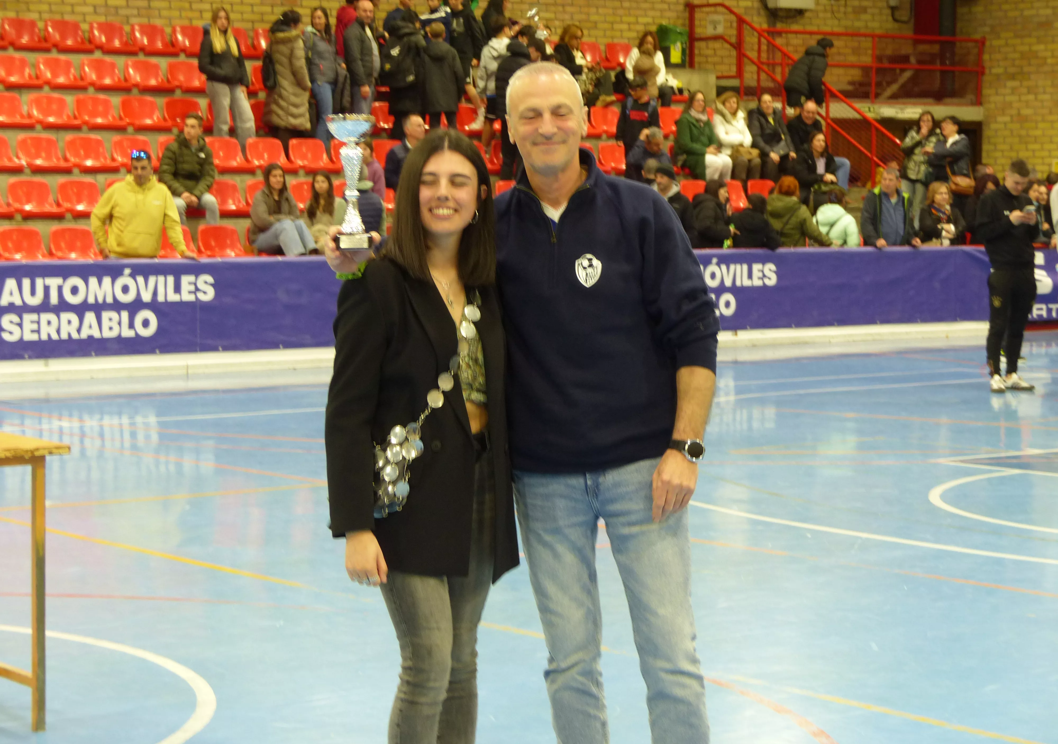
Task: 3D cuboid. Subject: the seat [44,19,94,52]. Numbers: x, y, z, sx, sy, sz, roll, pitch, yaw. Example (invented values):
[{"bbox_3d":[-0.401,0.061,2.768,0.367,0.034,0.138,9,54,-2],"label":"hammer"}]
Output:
[{"bbox_3d":[-4.660,-3.395,26.629,0.421,0.328,0.382,-3,5,-38],"label":"seat"}]

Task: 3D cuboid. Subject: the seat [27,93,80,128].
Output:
[{"bbox_3d":[-4.503,-2.460,24.866,0.421,0.328,0.382,-3,5,-38],"label":"seat"}]

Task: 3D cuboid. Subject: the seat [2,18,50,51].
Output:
[{"bbox_3d":[-5.047,-3.373,26.330,0.421,0.328,0.382,-3,5,-38],"label":"seat"}]

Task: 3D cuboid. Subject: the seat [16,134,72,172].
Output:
[{"bbox_3d":[-4.436,-1.992,23.976,0.421,0.328,0.382,-3,5,-38],"label":"seat"}]

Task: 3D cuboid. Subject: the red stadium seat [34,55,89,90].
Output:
[{"bbox_3d":[-4.588,-2.927,25.743,0.421,0.328,0.382,-3,5,-38],"label":"red stadium seat"}]

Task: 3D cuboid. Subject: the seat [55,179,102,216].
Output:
[{"bbox_3d":[-3.963,-1.546,23.400,0.421,0.328,0.382,-3,5,-38],"label":"seat"}]

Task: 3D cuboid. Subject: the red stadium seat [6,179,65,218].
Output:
[{"bbox_3d":[-4.350,-1.524,23.100,0.421,0.328,0.382,-3,5,-38],"label":"red stadium seat"}]

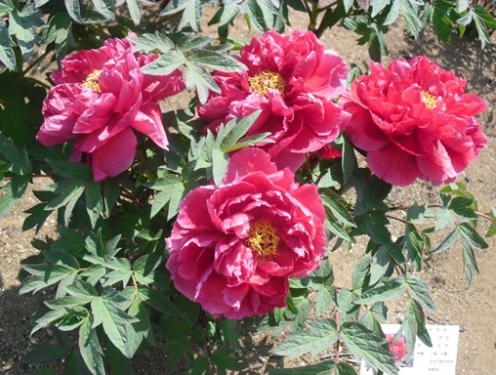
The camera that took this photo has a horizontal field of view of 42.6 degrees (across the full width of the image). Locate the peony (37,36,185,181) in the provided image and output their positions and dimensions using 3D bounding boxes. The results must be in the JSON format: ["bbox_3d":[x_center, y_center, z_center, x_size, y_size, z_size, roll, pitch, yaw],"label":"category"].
[{"bbox_3d":[-0.169,-0.097,0.780,0.170,0.130,0.170,-15,38,14],"label":"peony"}]

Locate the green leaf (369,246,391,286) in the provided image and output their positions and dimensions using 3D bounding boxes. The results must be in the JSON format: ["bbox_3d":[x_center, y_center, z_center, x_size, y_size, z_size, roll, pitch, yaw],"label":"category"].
[{"bbox_3d":[0.178,0.106,0.870,0.023,0.015,0.057,19,73,13],"label":"green leaf"}]

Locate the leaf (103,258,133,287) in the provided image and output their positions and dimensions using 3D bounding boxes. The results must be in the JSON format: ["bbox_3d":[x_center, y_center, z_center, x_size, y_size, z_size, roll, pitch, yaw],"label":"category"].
[{"bbox_3d":[-0.160,0.104,0.780,0.039,0.018,0.028,-25,52,15],"label":"leaf"}]

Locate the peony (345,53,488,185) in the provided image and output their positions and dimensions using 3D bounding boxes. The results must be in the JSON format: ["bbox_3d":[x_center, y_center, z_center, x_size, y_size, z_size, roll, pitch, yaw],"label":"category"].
[{"bbox_3d":[0.216,-0.085,0.820,0.178,0.110,0.150,0,60,0],"label":"peony"}]

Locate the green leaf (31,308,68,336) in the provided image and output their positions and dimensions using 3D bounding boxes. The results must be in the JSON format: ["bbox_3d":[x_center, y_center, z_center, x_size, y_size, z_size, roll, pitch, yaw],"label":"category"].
[{"bbox_3d":[-0.244,0.166,0.780,0.052,0.010,0.026,-32,53,-19],"label":"green leaf"}]

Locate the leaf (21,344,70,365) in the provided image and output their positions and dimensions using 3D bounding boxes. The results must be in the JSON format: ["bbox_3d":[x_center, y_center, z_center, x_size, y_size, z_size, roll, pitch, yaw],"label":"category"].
[{"bbox_3d":[-0.280,0.231,0.880,0.074,0.015,0.022,-20,53,12],"label":"leaf"}]

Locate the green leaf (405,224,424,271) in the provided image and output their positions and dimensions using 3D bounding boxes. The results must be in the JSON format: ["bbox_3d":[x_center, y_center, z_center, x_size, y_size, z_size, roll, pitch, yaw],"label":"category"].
[{"bbox_3d":[0.228,0.081,0.870,0.025,0.068,0.020,-15,8,-7],"label":"green leaf"}]

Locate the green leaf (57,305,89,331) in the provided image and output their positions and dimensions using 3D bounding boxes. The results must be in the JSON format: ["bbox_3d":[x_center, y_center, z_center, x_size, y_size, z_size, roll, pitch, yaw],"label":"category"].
[{"bbox_3d":[-0.215,0.161,0.780,0.046,0.020,0.021,-18,59,15],"label":"green leaf"}]

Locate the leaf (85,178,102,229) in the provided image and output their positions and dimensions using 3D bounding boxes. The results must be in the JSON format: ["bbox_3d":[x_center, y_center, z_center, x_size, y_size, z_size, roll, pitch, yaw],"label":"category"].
[{"bbox_3d":[-0.202,0.021,0.830,0.023,0.014,0.071,-6,67,-3],"label":"leaf"}]

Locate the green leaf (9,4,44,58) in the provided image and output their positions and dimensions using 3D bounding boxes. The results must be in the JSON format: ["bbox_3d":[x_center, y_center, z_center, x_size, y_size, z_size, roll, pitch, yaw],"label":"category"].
[{"bbox_3d":[-0.331,-0.235,0.950,0.050,0.020,0.099,-11,70,-4],"label":"green leaf"}]

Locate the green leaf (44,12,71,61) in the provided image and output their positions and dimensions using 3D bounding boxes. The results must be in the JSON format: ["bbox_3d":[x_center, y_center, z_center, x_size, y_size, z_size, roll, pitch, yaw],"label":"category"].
[{"bbox_3d":[-0.285,-0.224,0.950,0.037,0.070,0.020,0,8,0],"label":"green leaf"}]

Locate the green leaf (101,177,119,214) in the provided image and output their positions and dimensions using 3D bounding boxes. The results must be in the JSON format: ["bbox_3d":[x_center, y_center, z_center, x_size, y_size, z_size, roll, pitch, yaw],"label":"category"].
[{"bbox_3d":[-0.183,0.011,0.840,0.021,0.011,0.054,0,67,-6],"label":"green leaf"}]

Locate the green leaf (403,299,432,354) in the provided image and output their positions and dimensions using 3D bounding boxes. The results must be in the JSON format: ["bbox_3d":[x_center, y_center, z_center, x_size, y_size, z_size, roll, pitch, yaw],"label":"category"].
[{"bbox_3d":[0.213,0.175,0.800,0.034,0.074,0.022,-11,8,-5],"label":"green leaf"}]

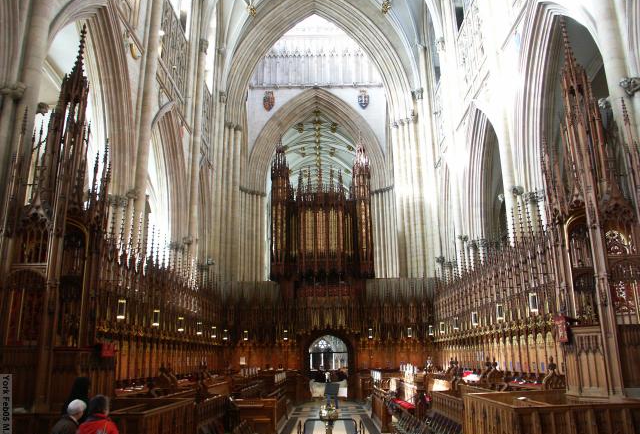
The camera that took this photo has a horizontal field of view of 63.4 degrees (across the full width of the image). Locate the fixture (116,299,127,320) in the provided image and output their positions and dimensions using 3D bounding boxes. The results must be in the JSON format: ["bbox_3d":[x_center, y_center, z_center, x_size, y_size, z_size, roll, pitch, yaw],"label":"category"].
[{"bbox_3d":[-5.242,2.451,13.706,0.190,0.500,0.190,-1,-15,1],"label":"fixture"}]

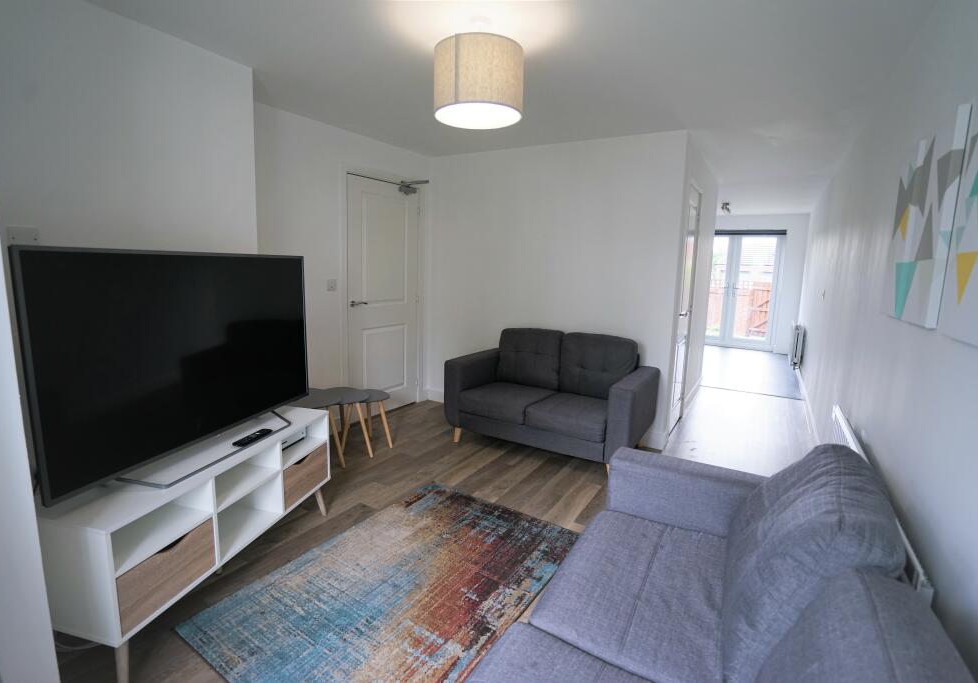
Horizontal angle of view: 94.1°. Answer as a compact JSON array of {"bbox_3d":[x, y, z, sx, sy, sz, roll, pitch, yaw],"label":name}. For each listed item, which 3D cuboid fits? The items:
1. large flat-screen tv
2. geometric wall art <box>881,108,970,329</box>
[{"bbox_3d":[-1.103,0.051,1.798,0.220,0.775,1.205,4,9,12],"label":"large flat-screen tv"},{"bbox_3d":[1.480,-0.381,1.565,0.025,0.610,0.600,7,10,31],"label":"geometric wall art"}]

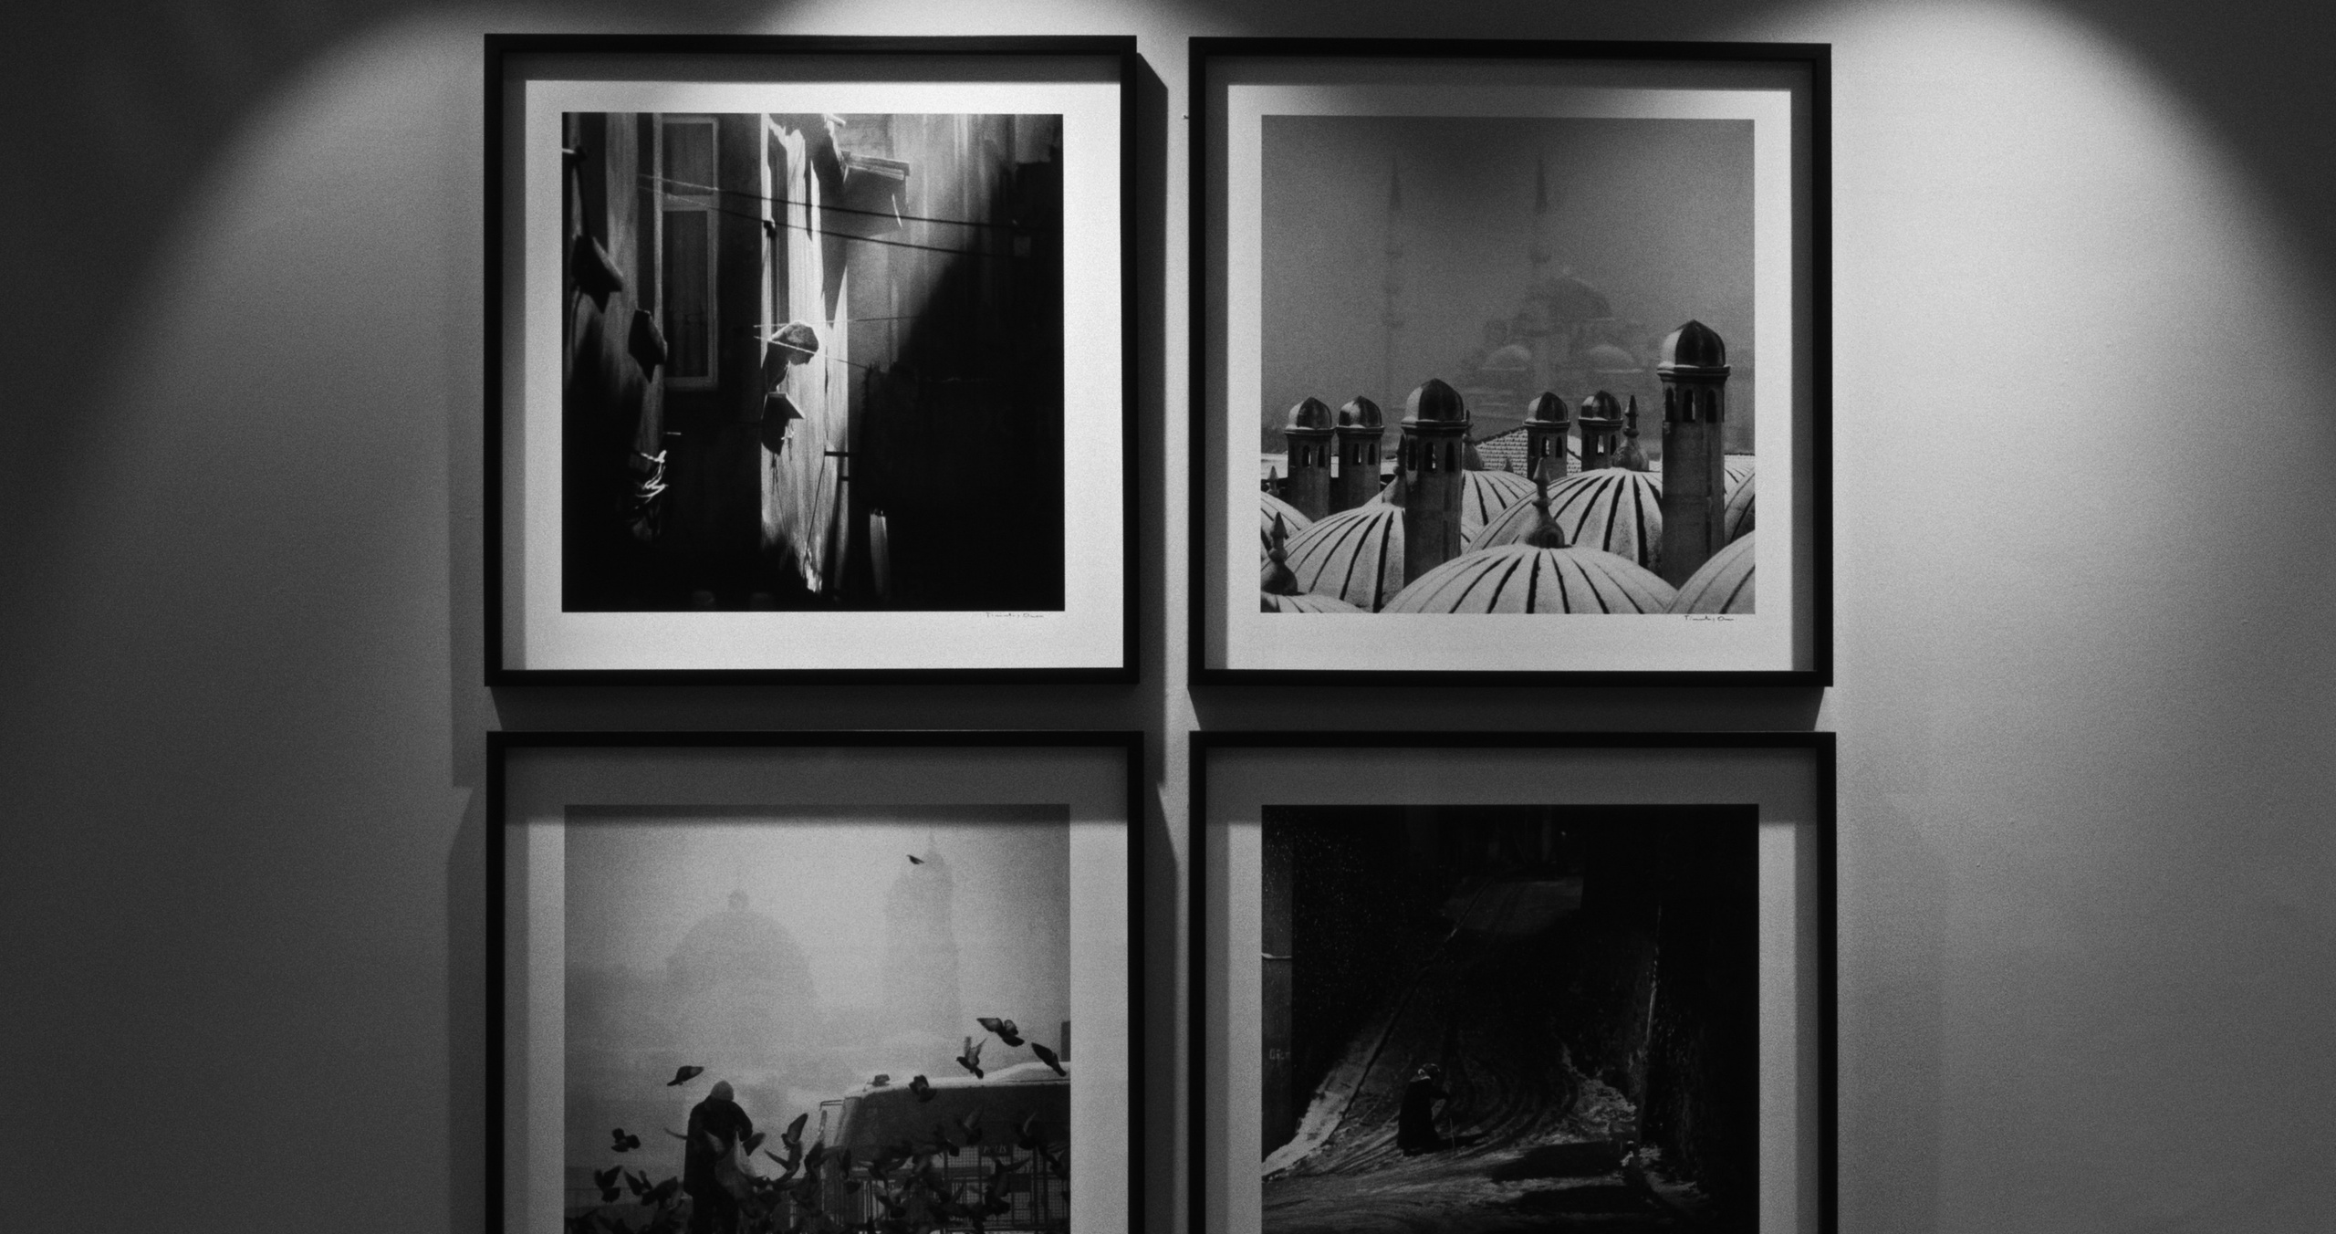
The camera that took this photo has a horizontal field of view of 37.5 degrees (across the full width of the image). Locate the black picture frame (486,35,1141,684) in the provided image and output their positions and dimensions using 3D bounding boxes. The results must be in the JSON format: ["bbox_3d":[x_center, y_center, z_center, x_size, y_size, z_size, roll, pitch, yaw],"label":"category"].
[{"bbox_3d":[-0.316,-0.229,3.075,0.580,0.580,0.030,0,-1,-2],"label":"black picture frame"}]

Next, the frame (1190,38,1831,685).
[{"bbox_3d":[0.308,-0.227,3.100,0.580,0.580,0.030,0,-1,-2],"label":"frame"}]

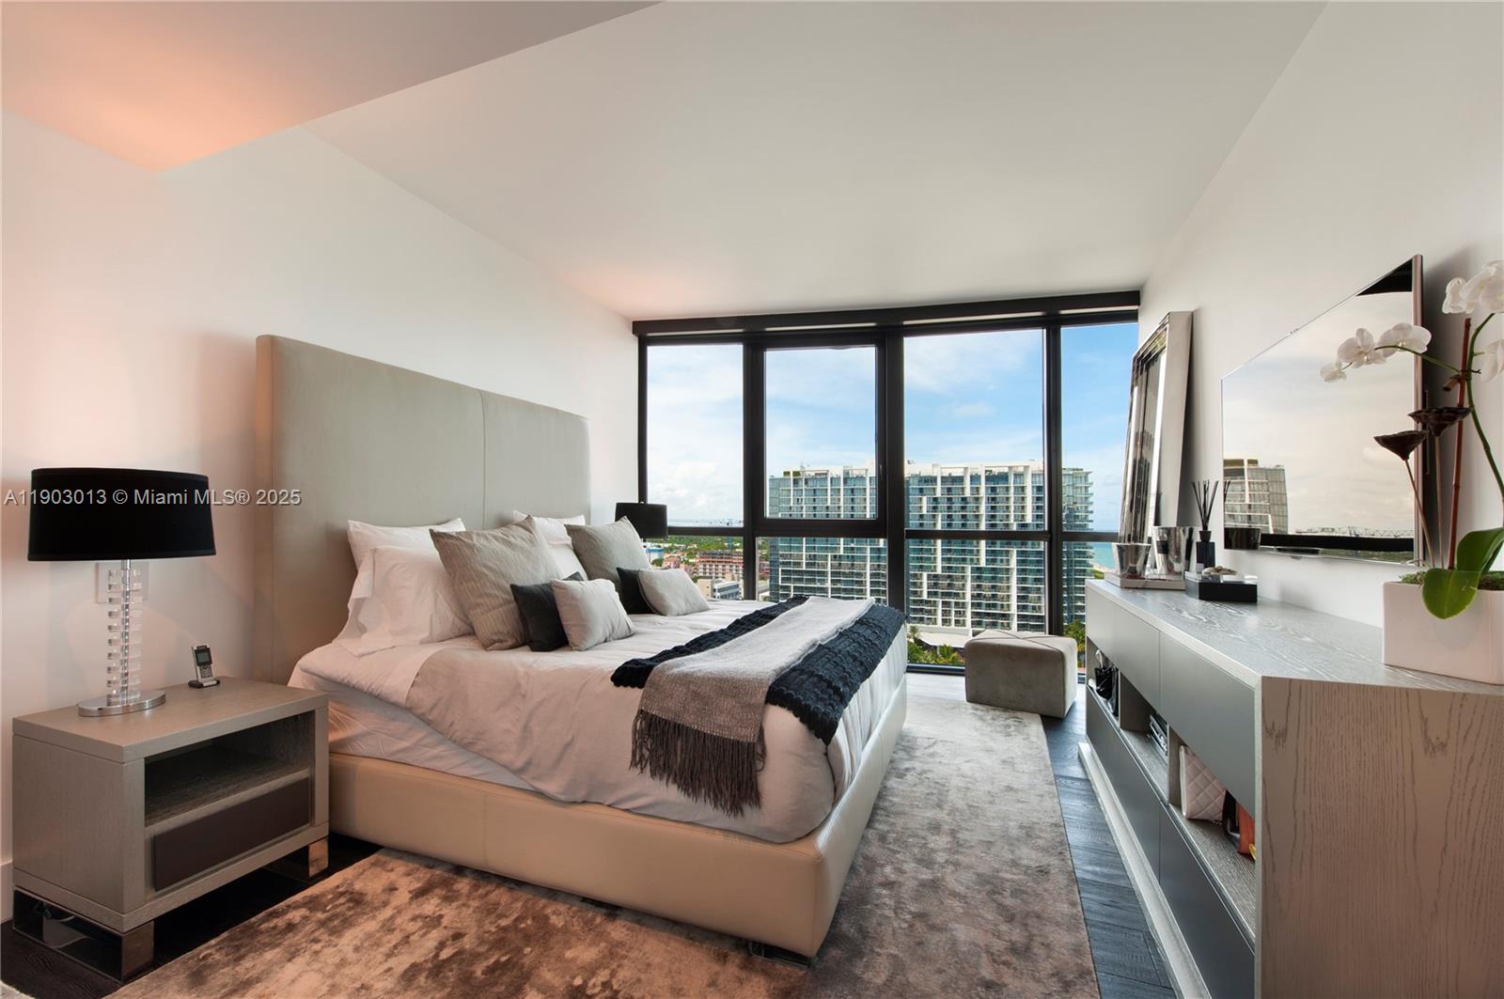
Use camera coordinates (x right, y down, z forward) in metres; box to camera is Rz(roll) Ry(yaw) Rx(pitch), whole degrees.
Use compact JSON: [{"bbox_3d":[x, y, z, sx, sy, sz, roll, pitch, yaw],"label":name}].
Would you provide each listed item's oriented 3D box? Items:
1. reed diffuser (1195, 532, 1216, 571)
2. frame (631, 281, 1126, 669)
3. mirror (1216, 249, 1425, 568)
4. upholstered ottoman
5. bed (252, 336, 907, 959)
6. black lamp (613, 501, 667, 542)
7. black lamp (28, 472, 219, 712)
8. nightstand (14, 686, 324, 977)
[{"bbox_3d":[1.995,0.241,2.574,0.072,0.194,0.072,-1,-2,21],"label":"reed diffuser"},{"bbox_3d":[0.931,-0.055,4.616,3.851,2.913,0.150,0,-2,10],"label":"frame"},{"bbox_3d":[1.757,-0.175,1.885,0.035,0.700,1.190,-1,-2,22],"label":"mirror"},{"bbox_3d":[1.829,1.148,3.969,0.605,0.443,0.491,-2,-3,36],"label":"upholstered ottoman"},{"bbox_3d":[-0.552,0.344,2.831,2.276,1.936,1.963,-1,-2,21],"label":"bed"},{"bbox_3d":[-0.845,0.414,4.469,0.400,0.742,0.400,-1,-2,21],"label":"black lamp"},{"bbox_3d":[-1.967,0.285,1.837,0.400,0.736,0.400,-1,-2,21],"label":"black lamp"},{"bbox_3d":[-1.836,0.960,1.876,0.606,0.608,0.516,-1,-2,21],"label":"nightstand"}]

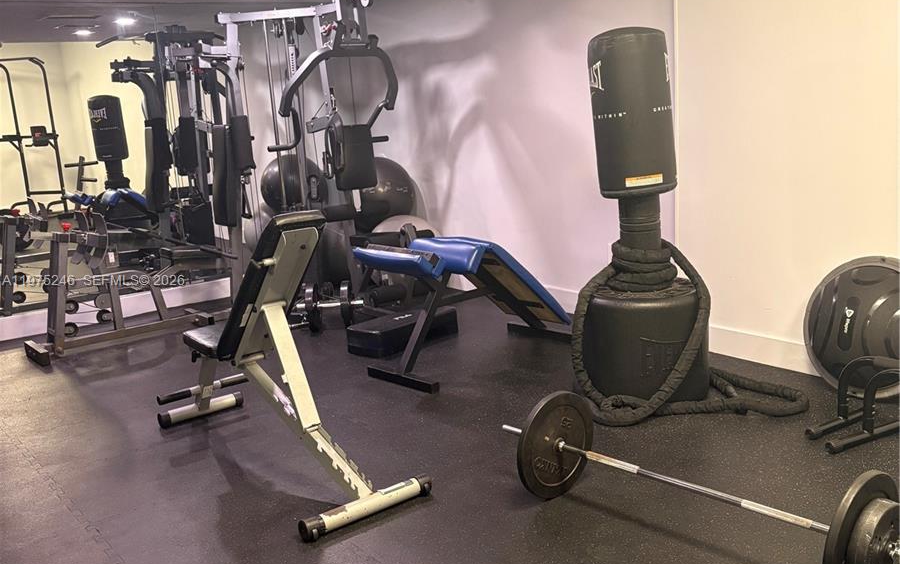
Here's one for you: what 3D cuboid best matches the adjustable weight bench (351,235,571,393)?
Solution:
[{"bbox_3d":[0.124,0.089,4.809,0.520,0.690,1.190,8,17,44],"label":"adjustable weight bench"}]

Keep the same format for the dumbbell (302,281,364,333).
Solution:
[{"bbox_3d":[-0.768,0.145,5.794,0.420,0.300,0.290,-4,12,-2],"label":"dumbbell"}]

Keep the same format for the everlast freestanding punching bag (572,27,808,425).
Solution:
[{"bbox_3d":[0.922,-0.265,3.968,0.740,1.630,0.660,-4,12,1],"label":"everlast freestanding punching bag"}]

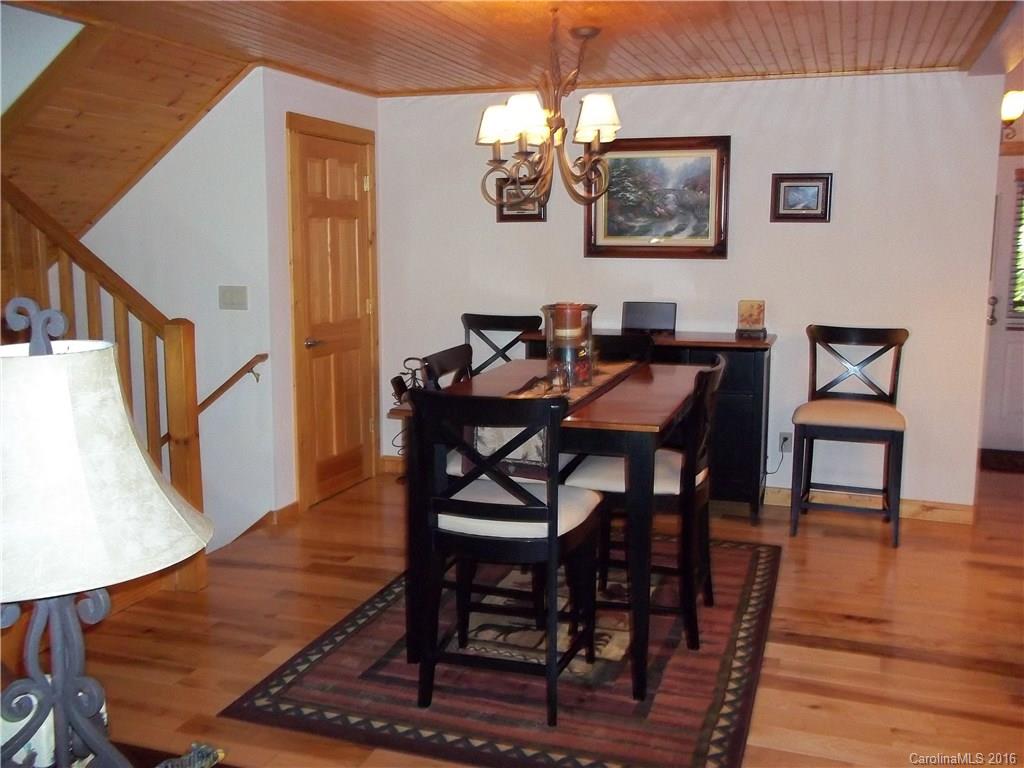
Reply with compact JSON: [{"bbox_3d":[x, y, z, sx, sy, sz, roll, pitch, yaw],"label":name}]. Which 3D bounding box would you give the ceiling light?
[{"bbox_3d":[0.148,-1.046,3.637,0.560,0.710,0.560,0,9,0],"label":"ceiling light"}]

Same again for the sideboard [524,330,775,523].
[{"bbox_3d":[0.747,0.210,5.312,1.340,0.960,0.410,3,9,19],"label":"sideboard"}]

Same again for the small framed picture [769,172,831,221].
[{"bbox_3d":[1.546,-0.992,5.054,0.308,0.255,0.035,3,9,19],"label":"small framed picture"}]

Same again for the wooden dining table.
[{"bbox_3d":[0.235,0.459,3.817,0.915,0.922,1.460,3,9,17],"label":"wooden dining table"}]

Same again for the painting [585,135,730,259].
[{"bbox_3d":[0.802,-1.035,5.296,0.808,0.658,0.050,3,9,19],"label":"painting"}]

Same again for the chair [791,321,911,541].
[{"bbox_3d":[1.732,0.244,4.881,0.530,1.035,0.530,3,9,17],"label":"chair"}]

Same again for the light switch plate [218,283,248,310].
[{"bbox_3d":[-1.433,-0.440,4.855,0.170,0.120,0.022,3,9,19],"label":"light switch plate"}]

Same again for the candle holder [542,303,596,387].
[{"bbox_3d":[0.228,-0.161,3.745,0.215,0.325,0.215,0,9,0],"label":"candle holder"}]

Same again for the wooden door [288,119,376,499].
[{"bbox_3d":[-1.014,-0.408,5.445,0.080,2.110,0.930,3,9,19],"label":"wooden door"}]

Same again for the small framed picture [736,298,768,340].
[{"bbox_3d":[1.296,-0.345,5.101,0.155,0.208,0.060,3,9,19],"label":"small framed picture"}]

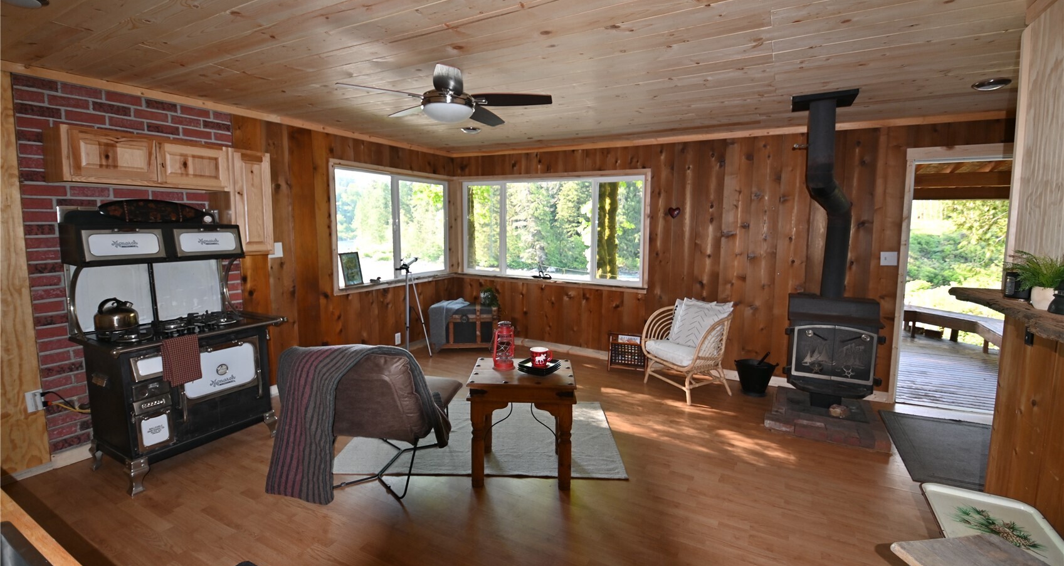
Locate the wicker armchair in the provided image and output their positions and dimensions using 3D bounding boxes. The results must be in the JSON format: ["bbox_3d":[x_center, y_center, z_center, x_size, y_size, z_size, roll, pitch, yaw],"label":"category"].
[{"bbox_3d":[1.492,0.614,4.186,0.660,0.800,0.660,-3,8,-25],"label":"wicker armchair"}]

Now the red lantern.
[{"bbox_3d":[-0.182,0.384,2.816,0.150,0.297,0.135,1,7,3],"label":"red lantern"}]

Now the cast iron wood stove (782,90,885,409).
[{"bbox_3d":[2.333,-0.142,3.409,0.720,2.360,0.760,5,8,28],"label":"cast iron wood stove"}]

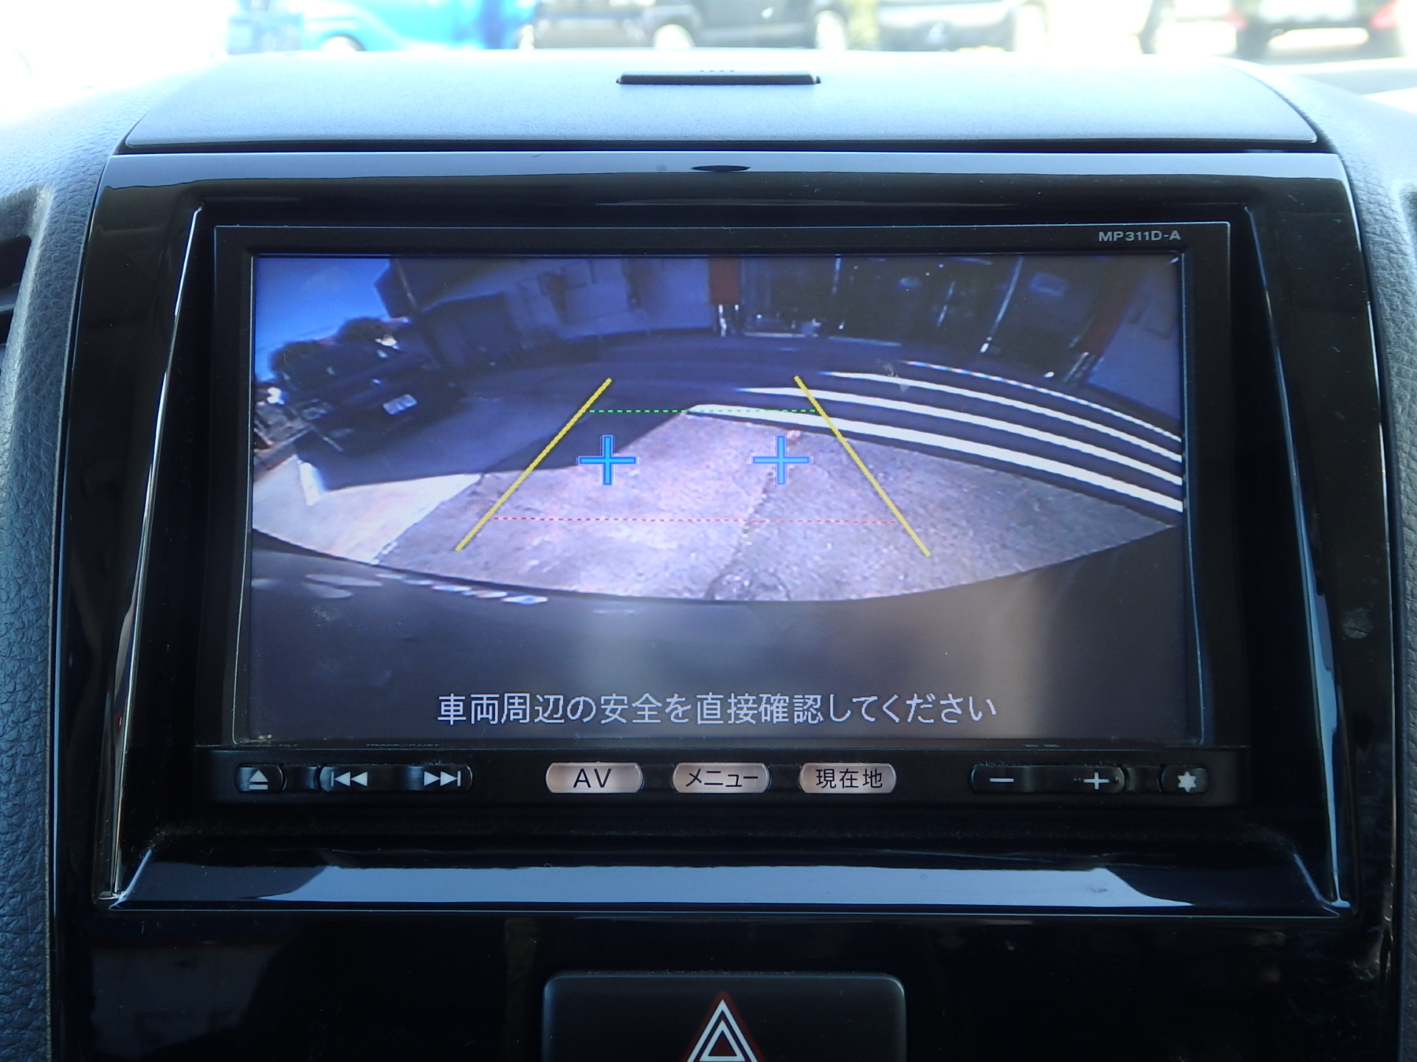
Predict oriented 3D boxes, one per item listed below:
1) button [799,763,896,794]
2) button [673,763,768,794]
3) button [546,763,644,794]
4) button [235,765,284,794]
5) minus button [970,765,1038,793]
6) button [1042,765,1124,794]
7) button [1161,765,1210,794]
[{"bbox_3d":[0.023,0.041,0.227,0.016,0.005,0.004,0,-5,1],"label":"button"},{"bbox_3d":[0.002,0.041,0.227,0.016,0.005,0.004,0,-5,1],"label":"button"},{"bbox_3d":[-0.019,0.042,0.227,0.016,0.005,0.004,0,-5,1],"label":"button"},{"bbox_3d":[-0.075,0.042,0.228,0.008,0.005,0.004,0,-5,1],"label":"button"},{"bbox_3d":[0.049,0.041,0.226,0.011,0.004,0.004,0,-5,1],"label":"minus button"},{"bbox_3d":[0.063,0.042,0.226,0.014,0.005,0.004,0,-5,1],"label":"button"},{"bbox_3d":[0.079,0.042,0.226,0.008,0.005,0.004,0,-5,1],"label":"button"}]

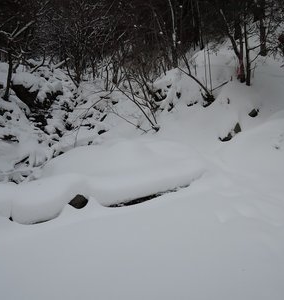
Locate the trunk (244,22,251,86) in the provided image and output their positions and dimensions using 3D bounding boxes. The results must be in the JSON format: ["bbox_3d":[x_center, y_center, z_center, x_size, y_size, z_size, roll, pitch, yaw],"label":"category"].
[{"bbox_3d":[4.204,-3.811,11.100,0.170,2.510,0.170,-5,5,0],"label":"trunk"}]

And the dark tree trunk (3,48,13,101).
[{"bbox_3d":[-5.536,-3.138,11.516,0.210,2.110,0.180,6,5,0],"label":"dark tree trunk"}]

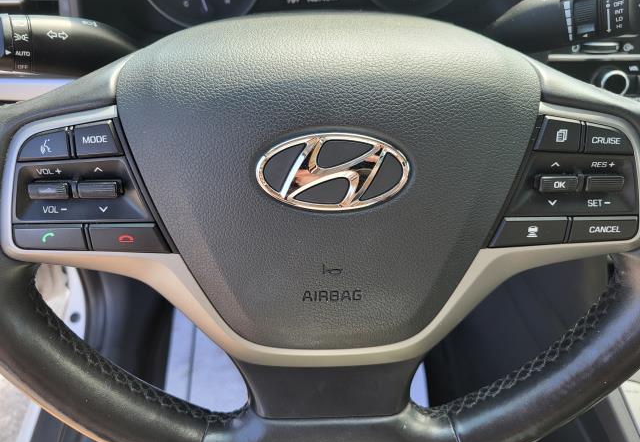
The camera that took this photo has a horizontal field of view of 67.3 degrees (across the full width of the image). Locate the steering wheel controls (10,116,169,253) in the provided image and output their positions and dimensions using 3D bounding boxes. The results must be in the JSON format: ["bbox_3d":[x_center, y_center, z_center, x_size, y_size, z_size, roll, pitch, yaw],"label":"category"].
[{"bbox_3d":[-0.114,-0.018,0.241,0.075,0.068,0.020,0,16,0],"label":"steering wheel controls"}]

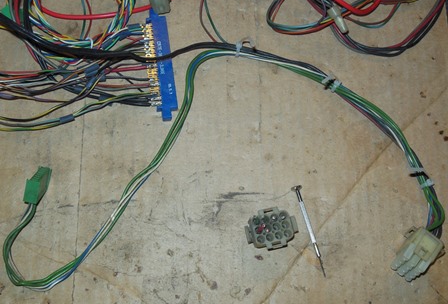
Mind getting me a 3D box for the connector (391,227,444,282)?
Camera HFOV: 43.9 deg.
[{"bbox_3d":[0.137,0.073,0.398,0.029,0.028,0.027,44,73,10],"label":"connector"}]

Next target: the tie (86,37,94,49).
[{"bbox_3d":[-0.107,-0.087,0.444,0.005,0.010,0.010,-3,76,-1],"label":"tie"}]

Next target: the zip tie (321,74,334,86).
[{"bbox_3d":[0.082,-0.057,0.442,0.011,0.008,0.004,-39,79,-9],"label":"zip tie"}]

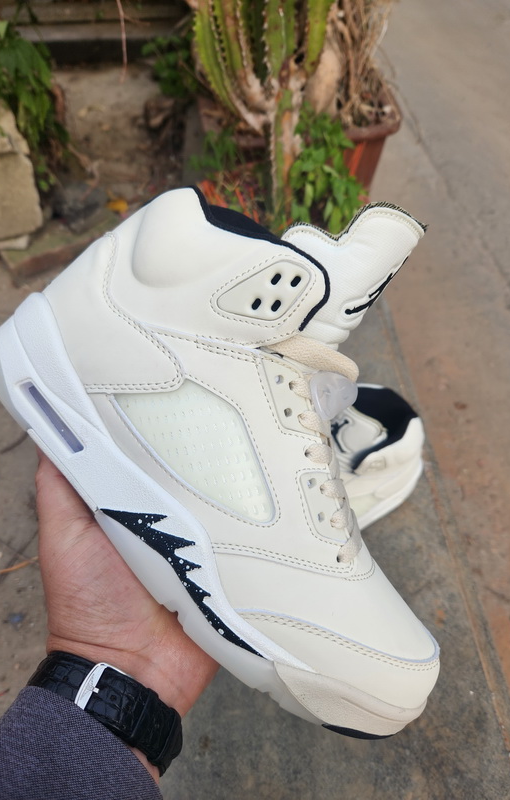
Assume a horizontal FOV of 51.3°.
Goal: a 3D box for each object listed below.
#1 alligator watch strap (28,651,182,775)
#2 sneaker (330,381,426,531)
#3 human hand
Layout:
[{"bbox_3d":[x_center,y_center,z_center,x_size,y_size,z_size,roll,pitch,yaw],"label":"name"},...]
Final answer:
[{"bbox_3d":[-0.067,0.139,0.236,0.068,0.052,0.022,34,43,-4],"label":"alligator watch strap"},{"bbox_3d":[0.059,0.084,0.556,0.300,0.155,0.115,-24,49,-19],"label":"sneaker"},{"bbox_3d":[-0.046,0.080,0.275,0.105,0.075,0.145,40,34,4],"label":"human hand"}]

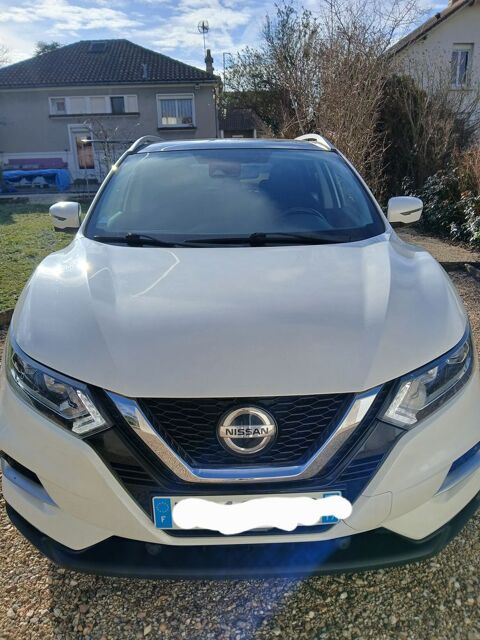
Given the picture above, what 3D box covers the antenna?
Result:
[{"bbox_3d":[-1.521,-11.500,19.500,0.460,1.200,0.600,-2,17,0],"label":"antenna"}]

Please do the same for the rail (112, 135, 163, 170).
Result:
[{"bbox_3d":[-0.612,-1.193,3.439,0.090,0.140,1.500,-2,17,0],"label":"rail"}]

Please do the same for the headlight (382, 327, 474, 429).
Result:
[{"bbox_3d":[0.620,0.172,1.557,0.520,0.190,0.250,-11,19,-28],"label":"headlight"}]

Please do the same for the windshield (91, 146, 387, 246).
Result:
[{"bbox_3d":[-0.005,-0.660,2.509,1.410,0.130,1.030,-2,44,0],"label":"windshield"}]

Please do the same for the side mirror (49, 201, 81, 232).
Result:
[{"bbox_3d":[-0.928,-0.566,2.655,0.205,0.170,0.140,-2,17,0],"label":"side mirror"}]

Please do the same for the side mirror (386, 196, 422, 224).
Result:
[{"bbox_3d":[0.922,-0.605,2.660,0.205,0.170,0.140,-2,17,0],"label":"side mirror"}]

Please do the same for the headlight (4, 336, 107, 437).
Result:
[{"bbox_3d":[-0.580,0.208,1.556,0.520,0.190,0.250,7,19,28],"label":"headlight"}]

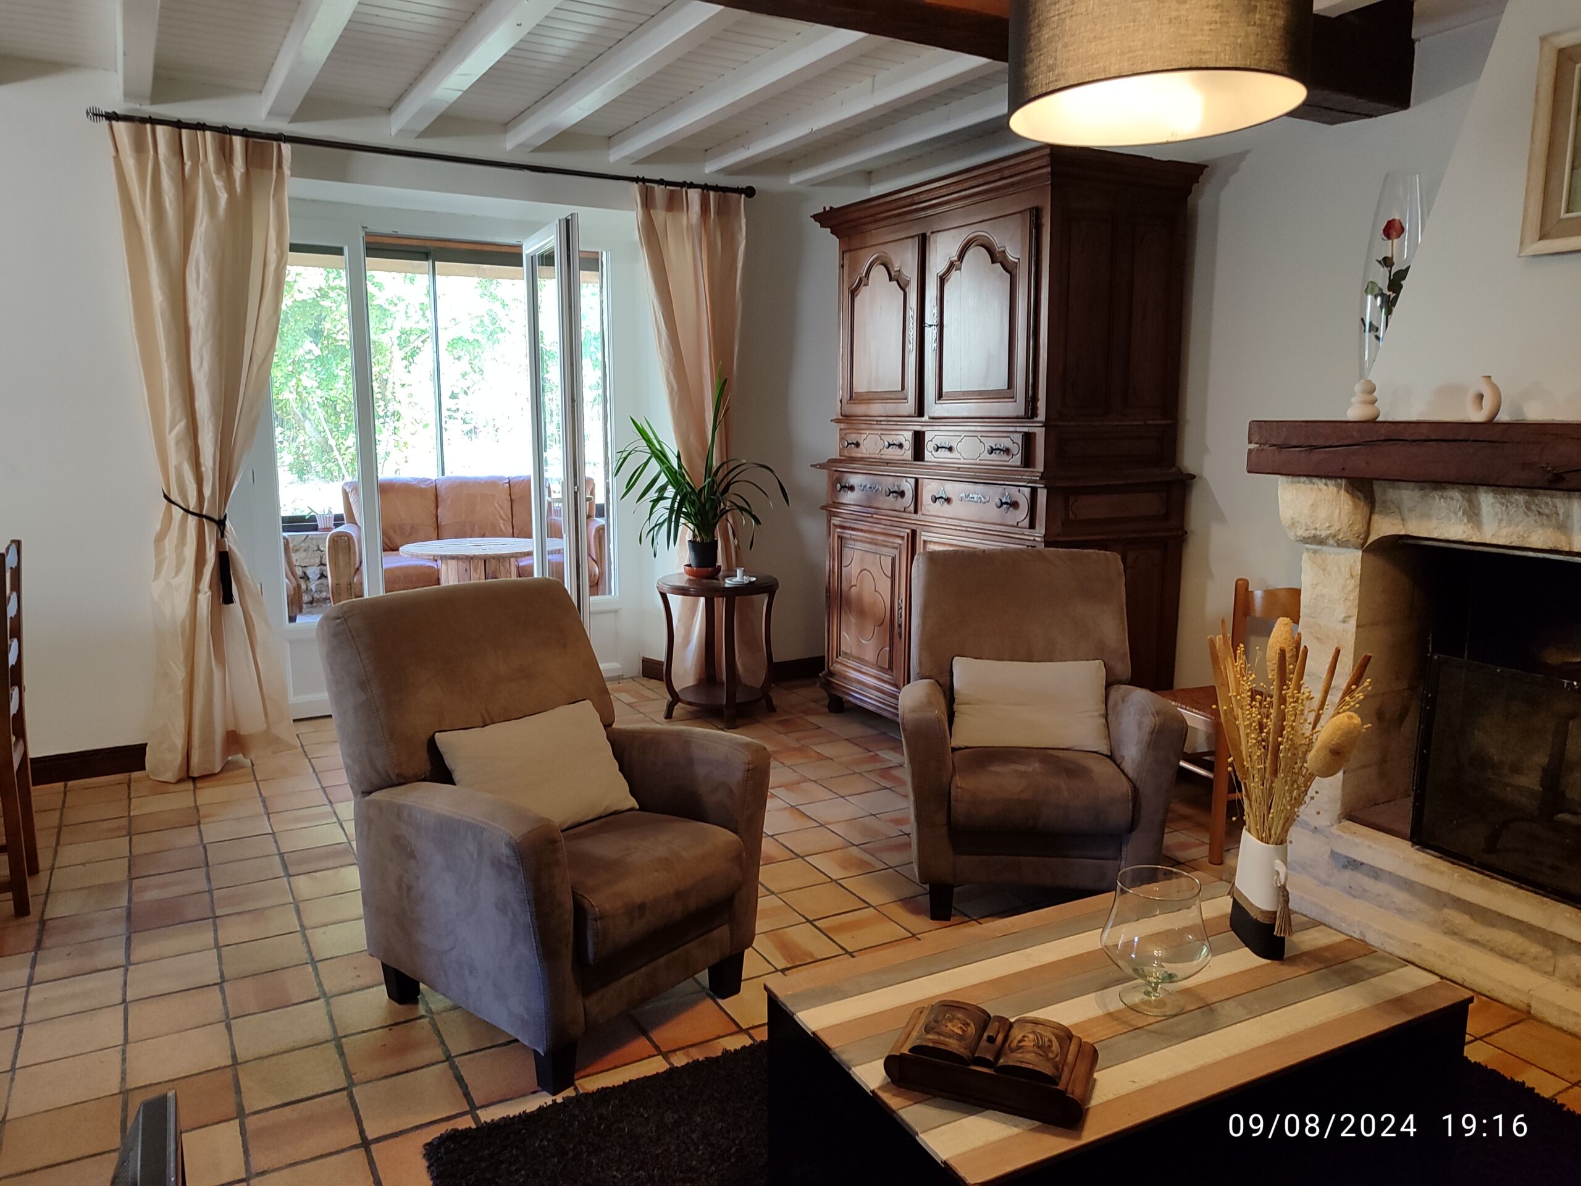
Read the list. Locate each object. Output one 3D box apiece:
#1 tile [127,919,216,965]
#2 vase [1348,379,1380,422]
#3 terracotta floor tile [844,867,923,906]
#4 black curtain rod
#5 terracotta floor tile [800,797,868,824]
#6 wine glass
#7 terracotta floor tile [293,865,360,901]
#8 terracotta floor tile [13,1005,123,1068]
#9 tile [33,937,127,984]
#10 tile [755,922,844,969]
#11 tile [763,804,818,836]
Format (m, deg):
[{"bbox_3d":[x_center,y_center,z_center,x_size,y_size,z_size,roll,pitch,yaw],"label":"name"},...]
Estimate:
[{"bbox_3d":[-1.620,0.921,3.000,0.196,0.014,0.196,-5,10,-29],"label":"tile"},{"bbox_3d":[1.518,-0.509,3.019,0.085,0.113,0.085,-5,10,-29],"label":"vase"},{"bbox_3d":[0.284,0.908,3.504,0.200,0.015,0.200,-5,11,-29],"label":"terracotta floor tile"},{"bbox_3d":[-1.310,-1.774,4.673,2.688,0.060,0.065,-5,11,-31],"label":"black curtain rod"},{"bbox_3d":[0.152,0.780,4.045,0.198,0.015,0.198,-5,10,-29],"label":"terracotta floor tile"},{"bbox_3d":[0.626,0.597,1.956,0.181,0.214,0.181,0,9,0],"label":"wine glass"},{"bbox_3d":[-1.363,0.863,3.379,0.196,0.014,0.196,-5,10,-29],"label":"terracotta floor tile"},{"bbox_3d":[-1.614,1.004,2.570,0.198,0.015,0.198,-5,10,-29],"label":"terracotta floor tile"},{"bbox_3d":[-1.873,0.975,3.019,0.200,0.015,0.200,-5,11,-29],"label":"tile"},{"bbox_3d":[0.016,0.970,3.119,0.200,0.015,0.200,-5,11,-29],"label":"tile"},{"bbox_3d":[-0.029,0.795,3.943,0.198,0.015,0.198,-5,10,-29],"label":"tile"}]

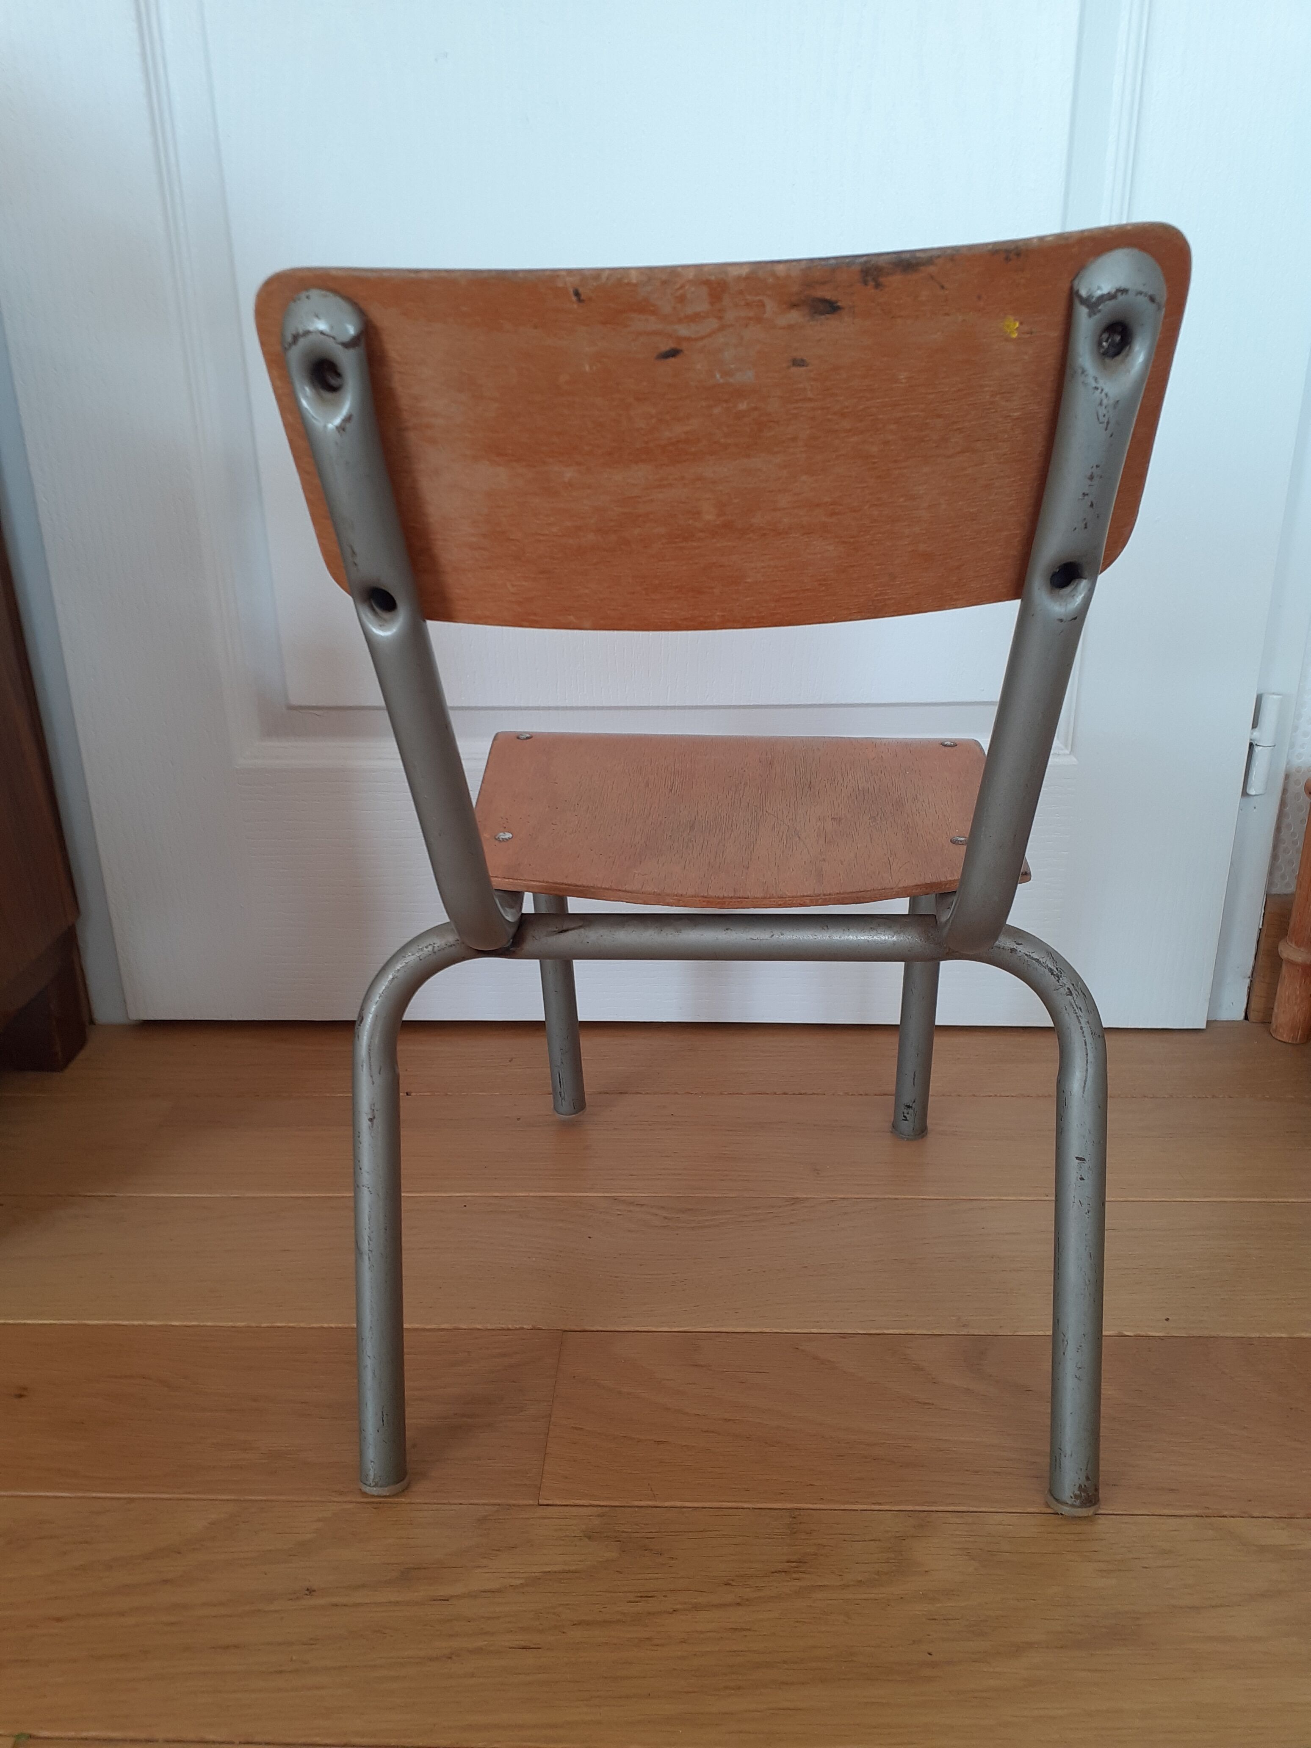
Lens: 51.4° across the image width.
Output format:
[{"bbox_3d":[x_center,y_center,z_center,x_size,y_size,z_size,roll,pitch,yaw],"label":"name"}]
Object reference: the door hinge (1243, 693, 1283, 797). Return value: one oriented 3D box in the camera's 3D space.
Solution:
[{"bbox_3d":[0.431,-0.091,0.964,0.018,0.075,0.015,0,22,2],"label":"door hinge"}]

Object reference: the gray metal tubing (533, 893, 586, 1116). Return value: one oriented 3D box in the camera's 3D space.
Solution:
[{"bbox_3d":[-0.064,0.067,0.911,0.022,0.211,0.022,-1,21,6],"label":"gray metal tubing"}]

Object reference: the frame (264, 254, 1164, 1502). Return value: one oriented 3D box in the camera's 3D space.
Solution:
[{"bbox_3d":[0.036,-0.003,0.662,0.355,0.523,0.413,1,22,5],"label":"frame"}]

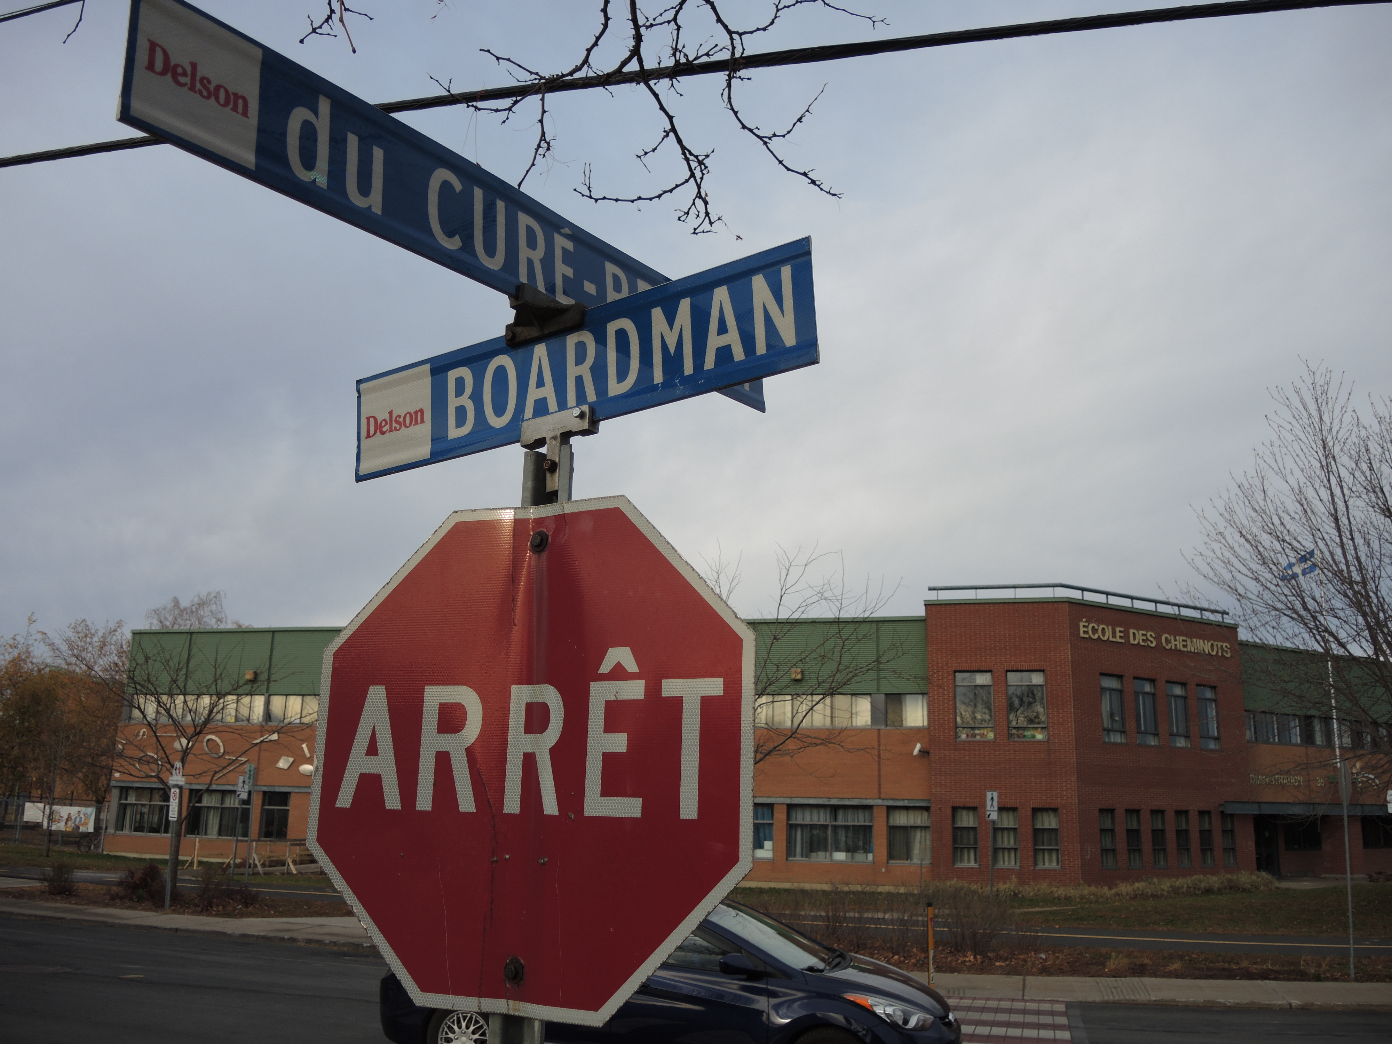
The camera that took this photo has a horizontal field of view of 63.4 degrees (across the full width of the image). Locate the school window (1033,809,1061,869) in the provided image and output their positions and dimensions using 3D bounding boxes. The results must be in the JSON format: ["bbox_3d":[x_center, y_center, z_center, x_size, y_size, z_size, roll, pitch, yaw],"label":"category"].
[{"bbox_3d":[10.499,9.462,33.671,0.760,1.770,0.130,-2,-14,14],"label":"school window"}]

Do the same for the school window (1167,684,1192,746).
[{"bbox_3d":[15.860,6.329,36.974,1.081,2.118,0.150,9,-16,-29],"label":"school window"}]

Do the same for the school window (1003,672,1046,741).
[{"bbox_3d":[10.211,5.657,34.719,1.150,2.160,0.130,-2,-14,14],"label":"school window"}]

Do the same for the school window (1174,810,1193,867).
[{"bbox_3d":[15.493,10.077,35.751,0.690,1.740,0.130,9,-16,-29],"label":"school window"}]

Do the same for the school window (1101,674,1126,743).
[{"bbox_3d":[13.107,5.871,35.299,1.100,2.150,0.130,9,-16,-29],"label":"school window"}]

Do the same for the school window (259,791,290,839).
[{"bbox_3d":[-15.291,10.698,40.979,1.140,1.660,0.130,-2,-14,14],"label":"school window"}]

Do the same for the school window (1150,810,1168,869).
[{"bbox_3d":[14.567,9.960,35.354,0.699,1.742,0.150,9,-16,-29],"label":"school window"}]

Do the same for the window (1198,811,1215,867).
[{"bbox_3d":[16.545,10.269,36.465,0.679,1.746,0.150,9,-16,-29],"label":"window"}]

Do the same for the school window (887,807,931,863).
[{"bbox_3d":[6.708,9.829,35.337,1.326,1.754,0.150,-2,-14,15],"label":"school window"}]

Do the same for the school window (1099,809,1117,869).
[{"bbox_3d":[12.547,9.626,34.224,0.699,1.739,0.150,9,-16,-29],"label":"school window"}]

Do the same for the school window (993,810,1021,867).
[{"bbox_3d":[9.363,9.531,33.956,0.760,1.780,0.130,-2,-14,14],"label":"school window"}]

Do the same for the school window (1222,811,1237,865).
[{"bbox_3d":[17.535,10.434,37.018,0.694,1.749,0.150,9,-16,-29],"label":"school window"}]

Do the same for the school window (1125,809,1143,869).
[{"bbox_3d":[13.495,9.761,34.617,0.680,1.750,0.130,9,-16,-29],"label":"school window"}]

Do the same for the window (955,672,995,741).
[{"bbox_3d":[8.728,5.756,35.263,1.165,2.189,0.150,-2,-14,15],"label":"window"}]

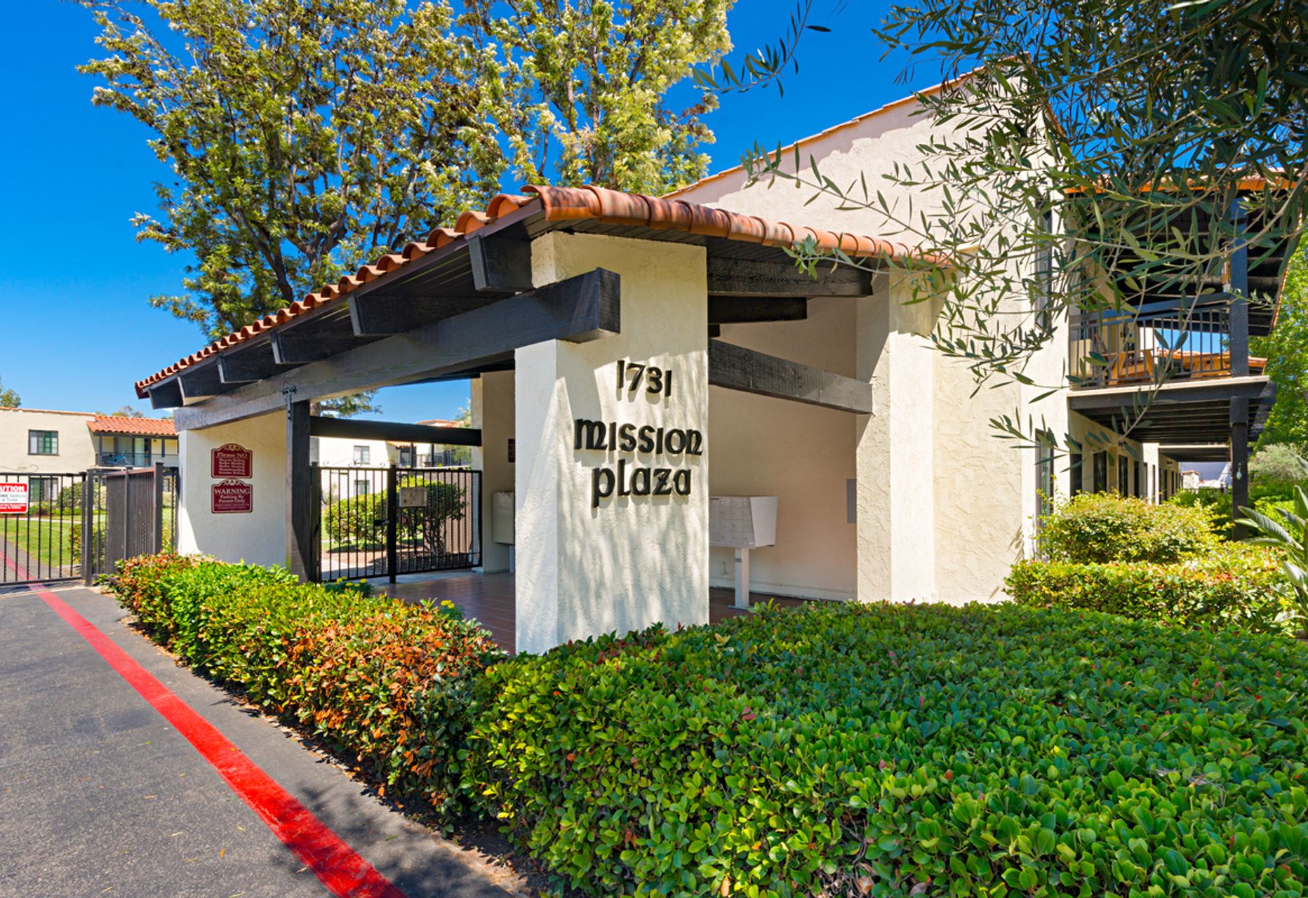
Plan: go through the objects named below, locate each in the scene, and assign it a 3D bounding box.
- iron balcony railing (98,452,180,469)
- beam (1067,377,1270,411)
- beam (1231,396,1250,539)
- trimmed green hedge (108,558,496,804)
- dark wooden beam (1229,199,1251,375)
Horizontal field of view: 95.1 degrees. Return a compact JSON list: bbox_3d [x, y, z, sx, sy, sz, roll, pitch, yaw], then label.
[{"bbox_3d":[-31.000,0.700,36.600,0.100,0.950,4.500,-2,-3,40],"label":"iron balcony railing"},{"bbox_3d":[5.890,-0.630,6.970,1.760,0.220,0.110,-2,-3,41],"label":"beam"},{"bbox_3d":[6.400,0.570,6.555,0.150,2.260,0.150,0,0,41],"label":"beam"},{"bbox_3d":[-3.550,1.500,5.300,6.500,0.660,0.740,-2,-3,40],"label":"trimmed green hedge"},{"bbox_3d":[6.400,-1.750,6.555,0.150,1.930,0.150,0,0,41],"label":"dark wooden beam"}]

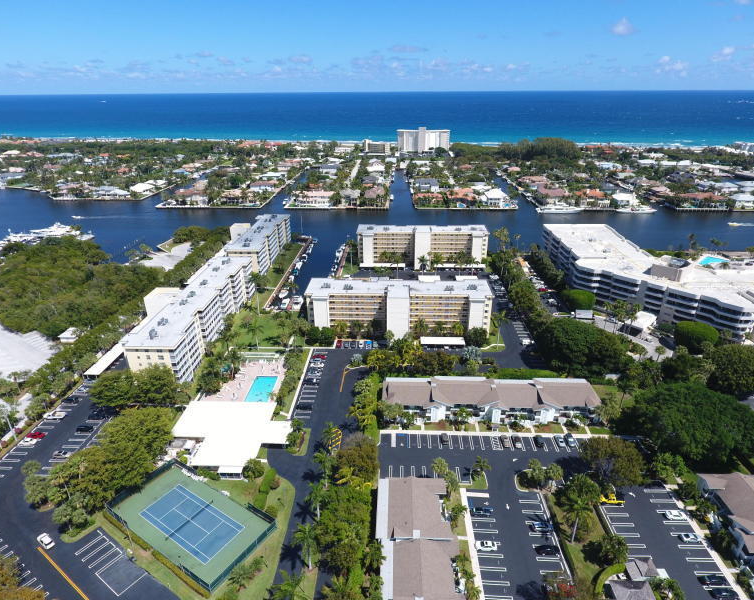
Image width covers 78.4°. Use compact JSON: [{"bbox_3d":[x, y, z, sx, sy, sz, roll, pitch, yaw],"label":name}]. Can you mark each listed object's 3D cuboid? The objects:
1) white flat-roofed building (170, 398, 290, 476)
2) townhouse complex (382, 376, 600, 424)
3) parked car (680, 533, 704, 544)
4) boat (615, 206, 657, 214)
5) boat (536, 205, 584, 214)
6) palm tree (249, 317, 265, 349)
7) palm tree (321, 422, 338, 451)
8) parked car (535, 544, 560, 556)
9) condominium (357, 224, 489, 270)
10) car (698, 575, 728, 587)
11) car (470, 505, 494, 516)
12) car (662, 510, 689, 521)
[{"bbox_3d":[-41.145,38.733,131.595,34.000,3.900,27.600,1,24,2],"label":"white flat-roofed building"},{"bbox_3d":[35.371,30.558,146.066,66.400,7.800,16.200,1,24,2],"label":"townhouse complex"},{"bbox_3d":[70.399,52.945,103.328,4.550,1.450,1.820,0,24,1],"label":"parked car"},{"bbox_3d":[213.773,-74.909,381.299,33.000,6.300,7.000,1,25,2],"label":"boat"},{"bbox_3d":[151.872,-76.440,382.944,38.000,8.500,7.800,0,24,1],"label":"boat"},{"bbox_3d":[-46.313,14.404,178.264,6.200,11.100,6.200,0,24,0],"label":"palm tree"},{"bbox_3d":[-12.432,38.594,127.025,4.900,9.300,4.900,0,24,0],"label":"palm tree"},{"bbox_3d":[37.430,54.612,100.865,4.800,1.470,1.850,0,24,0],"label":"parked car"},{"bbox_3d":[26.520,-32.082,268.563,75.000,20.500,23.500,1,24,2],"label":"condominium"},{"bbox_3d":[68.976,57.230,94.807,4.850,1.500,1.850,0,24,0],"label":"car"},{"bbox_3d":[24.882,49.915,109.047,4.800,1.400,1.820,1,24,2],"label":"car"},{"bbox_3d":[69.890,50.199,107.720,4.750,1.440,1.830,1,24,2],"label":"car"}]

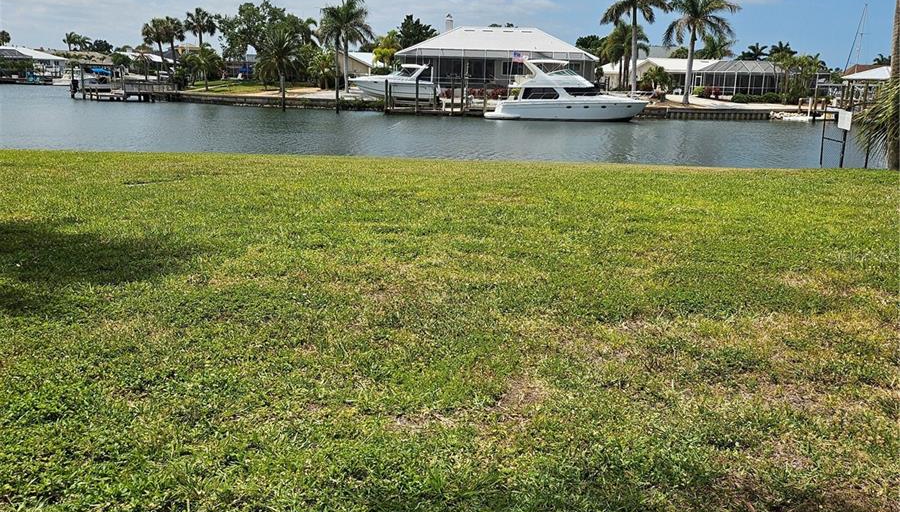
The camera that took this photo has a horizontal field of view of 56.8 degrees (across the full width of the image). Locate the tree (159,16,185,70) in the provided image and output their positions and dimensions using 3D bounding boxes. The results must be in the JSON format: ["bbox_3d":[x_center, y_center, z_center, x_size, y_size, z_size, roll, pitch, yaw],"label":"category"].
[{"bbox_3d":[-34.497,-25.860,103.056,3.100,7.340,3.100,1,12,0],"label":"tree"}]

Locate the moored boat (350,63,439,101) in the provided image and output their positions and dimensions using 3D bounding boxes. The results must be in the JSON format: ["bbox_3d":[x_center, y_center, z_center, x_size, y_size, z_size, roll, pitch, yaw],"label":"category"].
[{"bbox_3d":[-4.833,-15.146,72.459,8.300,3.320,2.800,5,12,18],"label":"moored boat"}]

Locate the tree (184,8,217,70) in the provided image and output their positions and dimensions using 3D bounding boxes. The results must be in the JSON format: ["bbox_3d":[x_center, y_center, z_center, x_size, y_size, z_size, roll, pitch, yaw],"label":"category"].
[{"bbox_3d":[-29.124,-24.394,97.156,3.740,8.670,3.550,1,12,0],"label":"tree"}]

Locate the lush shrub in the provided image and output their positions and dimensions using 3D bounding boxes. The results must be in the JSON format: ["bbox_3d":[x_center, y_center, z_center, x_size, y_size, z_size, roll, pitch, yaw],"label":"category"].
[{"bbox_3d":[32.311,-16.465,86.300,6.300,1.370,2.000,0,12,-5],"label":"lush shrub"}]

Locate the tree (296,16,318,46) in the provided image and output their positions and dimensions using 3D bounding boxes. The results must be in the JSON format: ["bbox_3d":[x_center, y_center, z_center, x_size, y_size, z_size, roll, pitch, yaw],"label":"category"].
[{"bbox_3d":[-16.646,-23.825,97.225,3.040,8.020,2.890,1,12,0],"label":"tree"}]

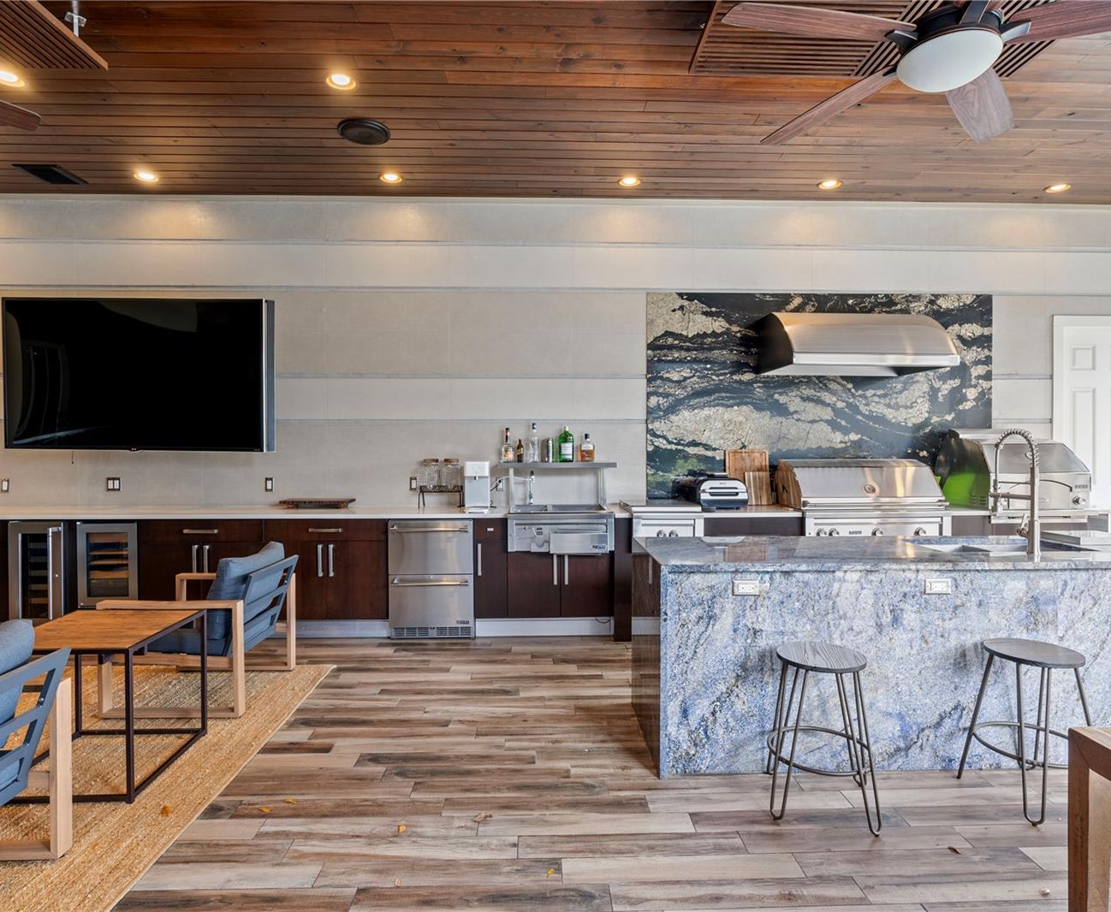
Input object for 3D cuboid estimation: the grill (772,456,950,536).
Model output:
[{"bbox_3d":[2.321,0.356,4.992,1.066,0.645,0.680,0,1,-2],"label":"grill"}]

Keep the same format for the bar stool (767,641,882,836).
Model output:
[{"bbox_3d":[1.042,1.075,2.542,0.400,0.588,0.400,0,0,15],"label":"bar stool"}]

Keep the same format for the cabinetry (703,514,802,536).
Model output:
[{"bbox_3d":[1.435,0.546,4.958,0.733,0.198,0.480,0,1,-2],"label":"cabinetry"}]

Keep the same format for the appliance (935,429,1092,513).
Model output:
[{"bbox_3d":[3.619,0.101,5.142,0.770,0.648,0.610,0,0,-2],"label":"appliance"}]

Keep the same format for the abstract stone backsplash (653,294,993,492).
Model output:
[{"bbox_3d":[2.240,-0.480,5.471,2.962,1.792,0.030,0,0,-2],"label":"abstract stone backsplash"}]

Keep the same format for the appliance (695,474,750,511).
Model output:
[{"bbox_3d":[1.261,0.278,5.048,0.365,0.268,0.380,0,1,-2],"label":"appliance"}]

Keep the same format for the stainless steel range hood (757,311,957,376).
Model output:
[{"bbox_3d":[2.324,-0.895,5.035,1.226,0.465,0.710,0,1,-2],"label":"stainless steel range hood"}]

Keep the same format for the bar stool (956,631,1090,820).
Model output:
[{"bbox_3d":[1.916,1.074,2.593,0.400,0.588,0.400,0,0,-12],"label":"bar stool"}]

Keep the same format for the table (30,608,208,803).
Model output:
[{"bbox_3d":[-1.979,1.049,2.809,0.617,0.601,0.590,0,1,-2],"label":"table"}]

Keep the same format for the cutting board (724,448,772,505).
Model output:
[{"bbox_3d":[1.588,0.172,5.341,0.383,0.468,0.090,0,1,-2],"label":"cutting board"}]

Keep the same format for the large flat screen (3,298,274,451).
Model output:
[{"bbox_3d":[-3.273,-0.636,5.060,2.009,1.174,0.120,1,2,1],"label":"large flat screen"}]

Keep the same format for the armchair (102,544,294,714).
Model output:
[{"bbox_3d":[-1.964,0.925,3.652,0.760,0.818,0.720,0,1,-2],"label":"armchair"}]

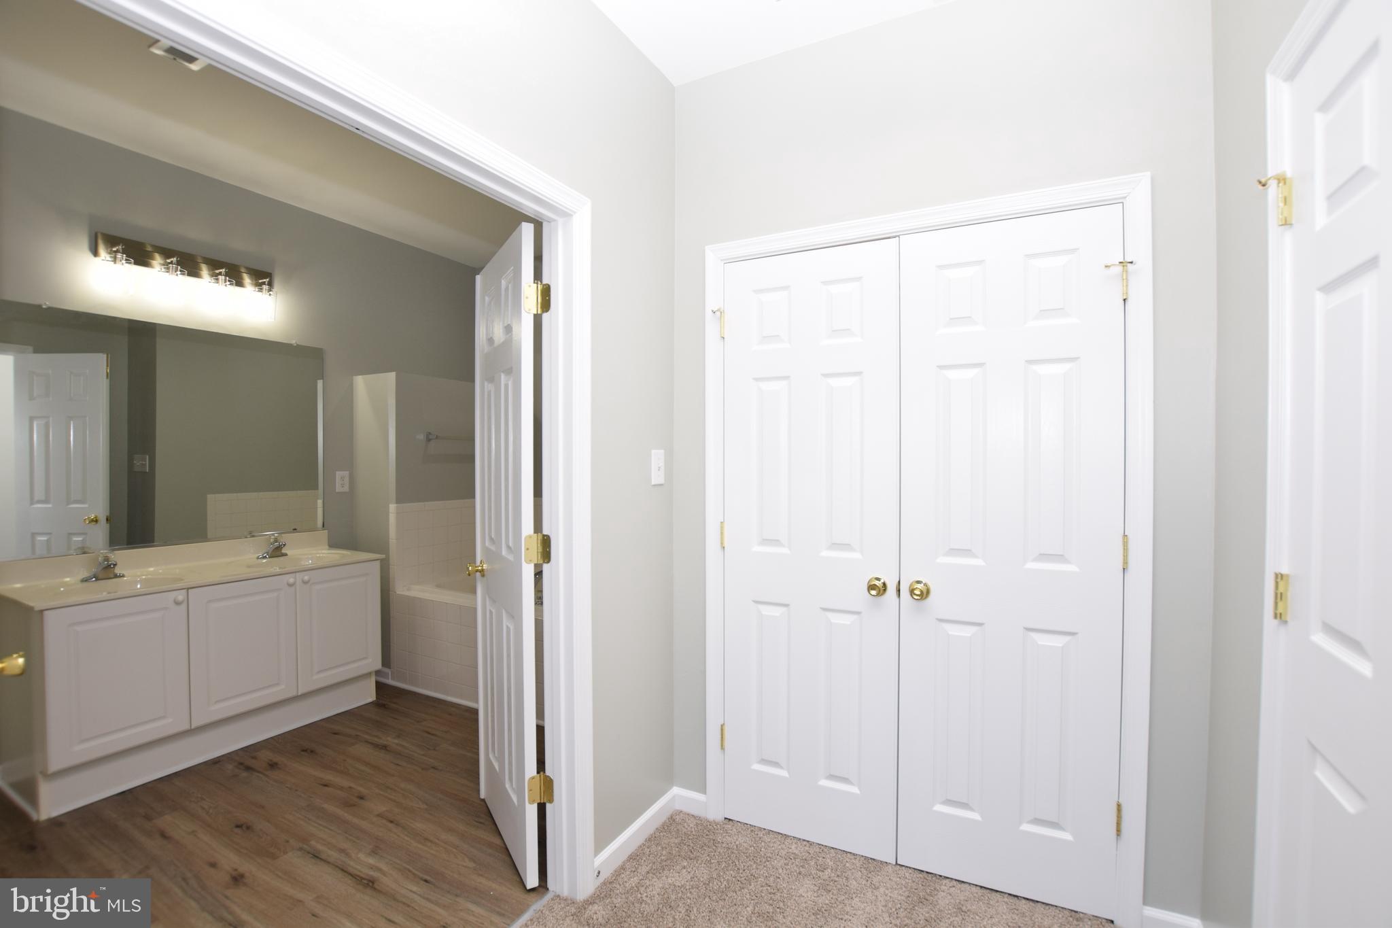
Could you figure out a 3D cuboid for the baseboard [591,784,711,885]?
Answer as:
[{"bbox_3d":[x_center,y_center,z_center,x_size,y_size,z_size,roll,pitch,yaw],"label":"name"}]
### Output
[{"bbox_3d":[-0.144,1.285,1.992,0.132,0.088,0.461,0,1,31],"label":"baseboard"}]

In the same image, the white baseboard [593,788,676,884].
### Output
[{"bbox_3d":[-0.195,1.285,2.022,0.015,0.088,0.461,0,1,31],"label":"white baseboard"}]

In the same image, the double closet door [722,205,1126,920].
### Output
[{"bbox_3d":[0.657,0.286,1.900,1.196,2.039,0.050,0,1,24],"label":"double closet door"}]

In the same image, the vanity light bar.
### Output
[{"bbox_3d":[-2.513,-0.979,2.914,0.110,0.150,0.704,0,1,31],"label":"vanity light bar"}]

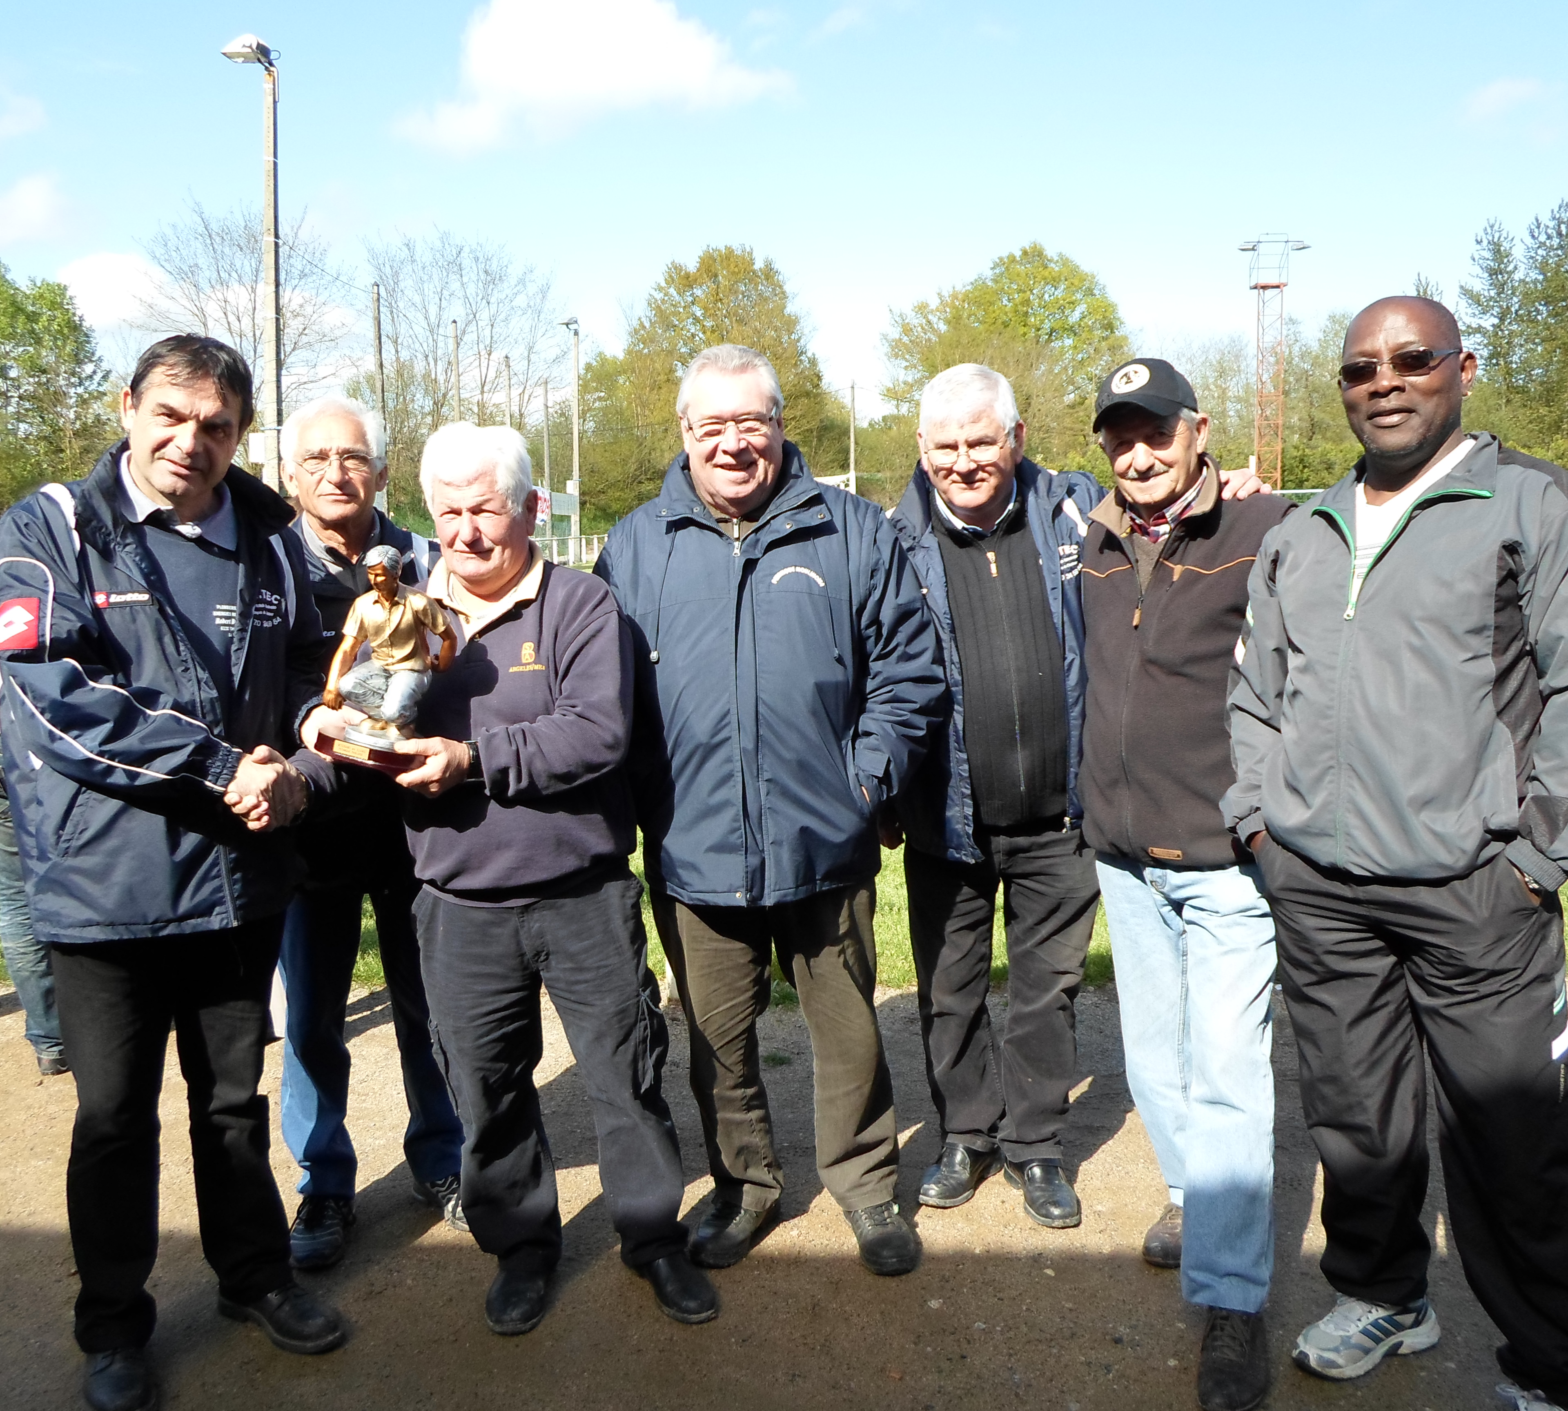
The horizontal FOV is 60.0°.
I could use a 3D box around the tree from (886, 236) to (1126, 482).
[{"bbox_3d":[11.867,-16.941,73.388,13.549,15.473,12.872,-1,8,0],"label":"tree"}]

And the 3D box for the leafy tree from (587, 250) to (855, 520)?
[{"bbox_3d":[-3.161,-13.673,60.676,12.140,13.180,11.533,-1,8,0],"label":"leafy tree"}]

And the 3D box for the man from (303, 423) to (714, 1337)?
[{"bbox_3d":[-0.423,0.322,2.468,0.680,1.630,0.500,0,8,8],"label":"man"}]

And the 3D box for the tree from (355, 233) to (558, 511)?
[{"bbox_3d":[-12.082,-11.504,50.856,7.763,12.000,7.375,-1,8,0],"label":"tree"}]

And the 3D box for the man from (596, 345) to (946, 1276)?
[{"bbox_3d":[-0.015,0.225,2.597,0.650,1.770,0.460,-1,8,-2],"label":"man"}]

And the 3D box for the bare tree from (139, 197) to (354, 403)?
[{"bbox_3d":[-18.507,-11.003,46.868,7.581,12.390,7.202,-1,8,0],"label":"bare tree"}]

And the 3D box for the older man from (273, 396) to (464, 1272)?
[{"bbox_3d":[-0.845,0.257,2.740,0.520,1.700,0.420,-3,8,-12],"label":"older man"}]

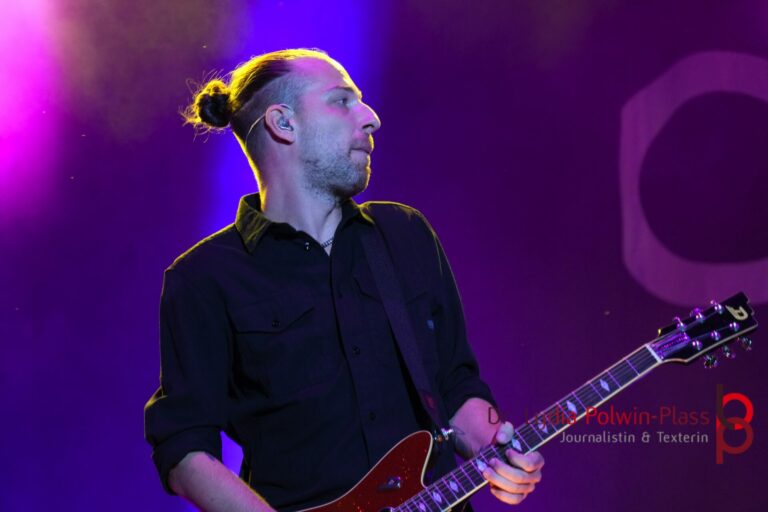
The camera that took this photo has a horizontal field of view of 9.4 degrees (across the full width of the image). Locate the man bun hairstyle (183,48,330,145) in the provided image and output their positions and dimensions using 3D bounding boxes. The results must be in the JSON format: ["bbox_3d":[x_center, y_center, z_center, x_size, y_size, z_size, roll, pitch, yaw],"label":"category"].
[{"bbox_3d":[-0.195,-0.242,7.160,0.220,0.150,0.160,-8,-9,10],"label":"man bun hairstyle"}]

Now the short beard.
[{"bbox_3d":[-0.074,-0.124,7.145,0.100,0.080,0.130,-8,-9,10],"label":"short beard"}]

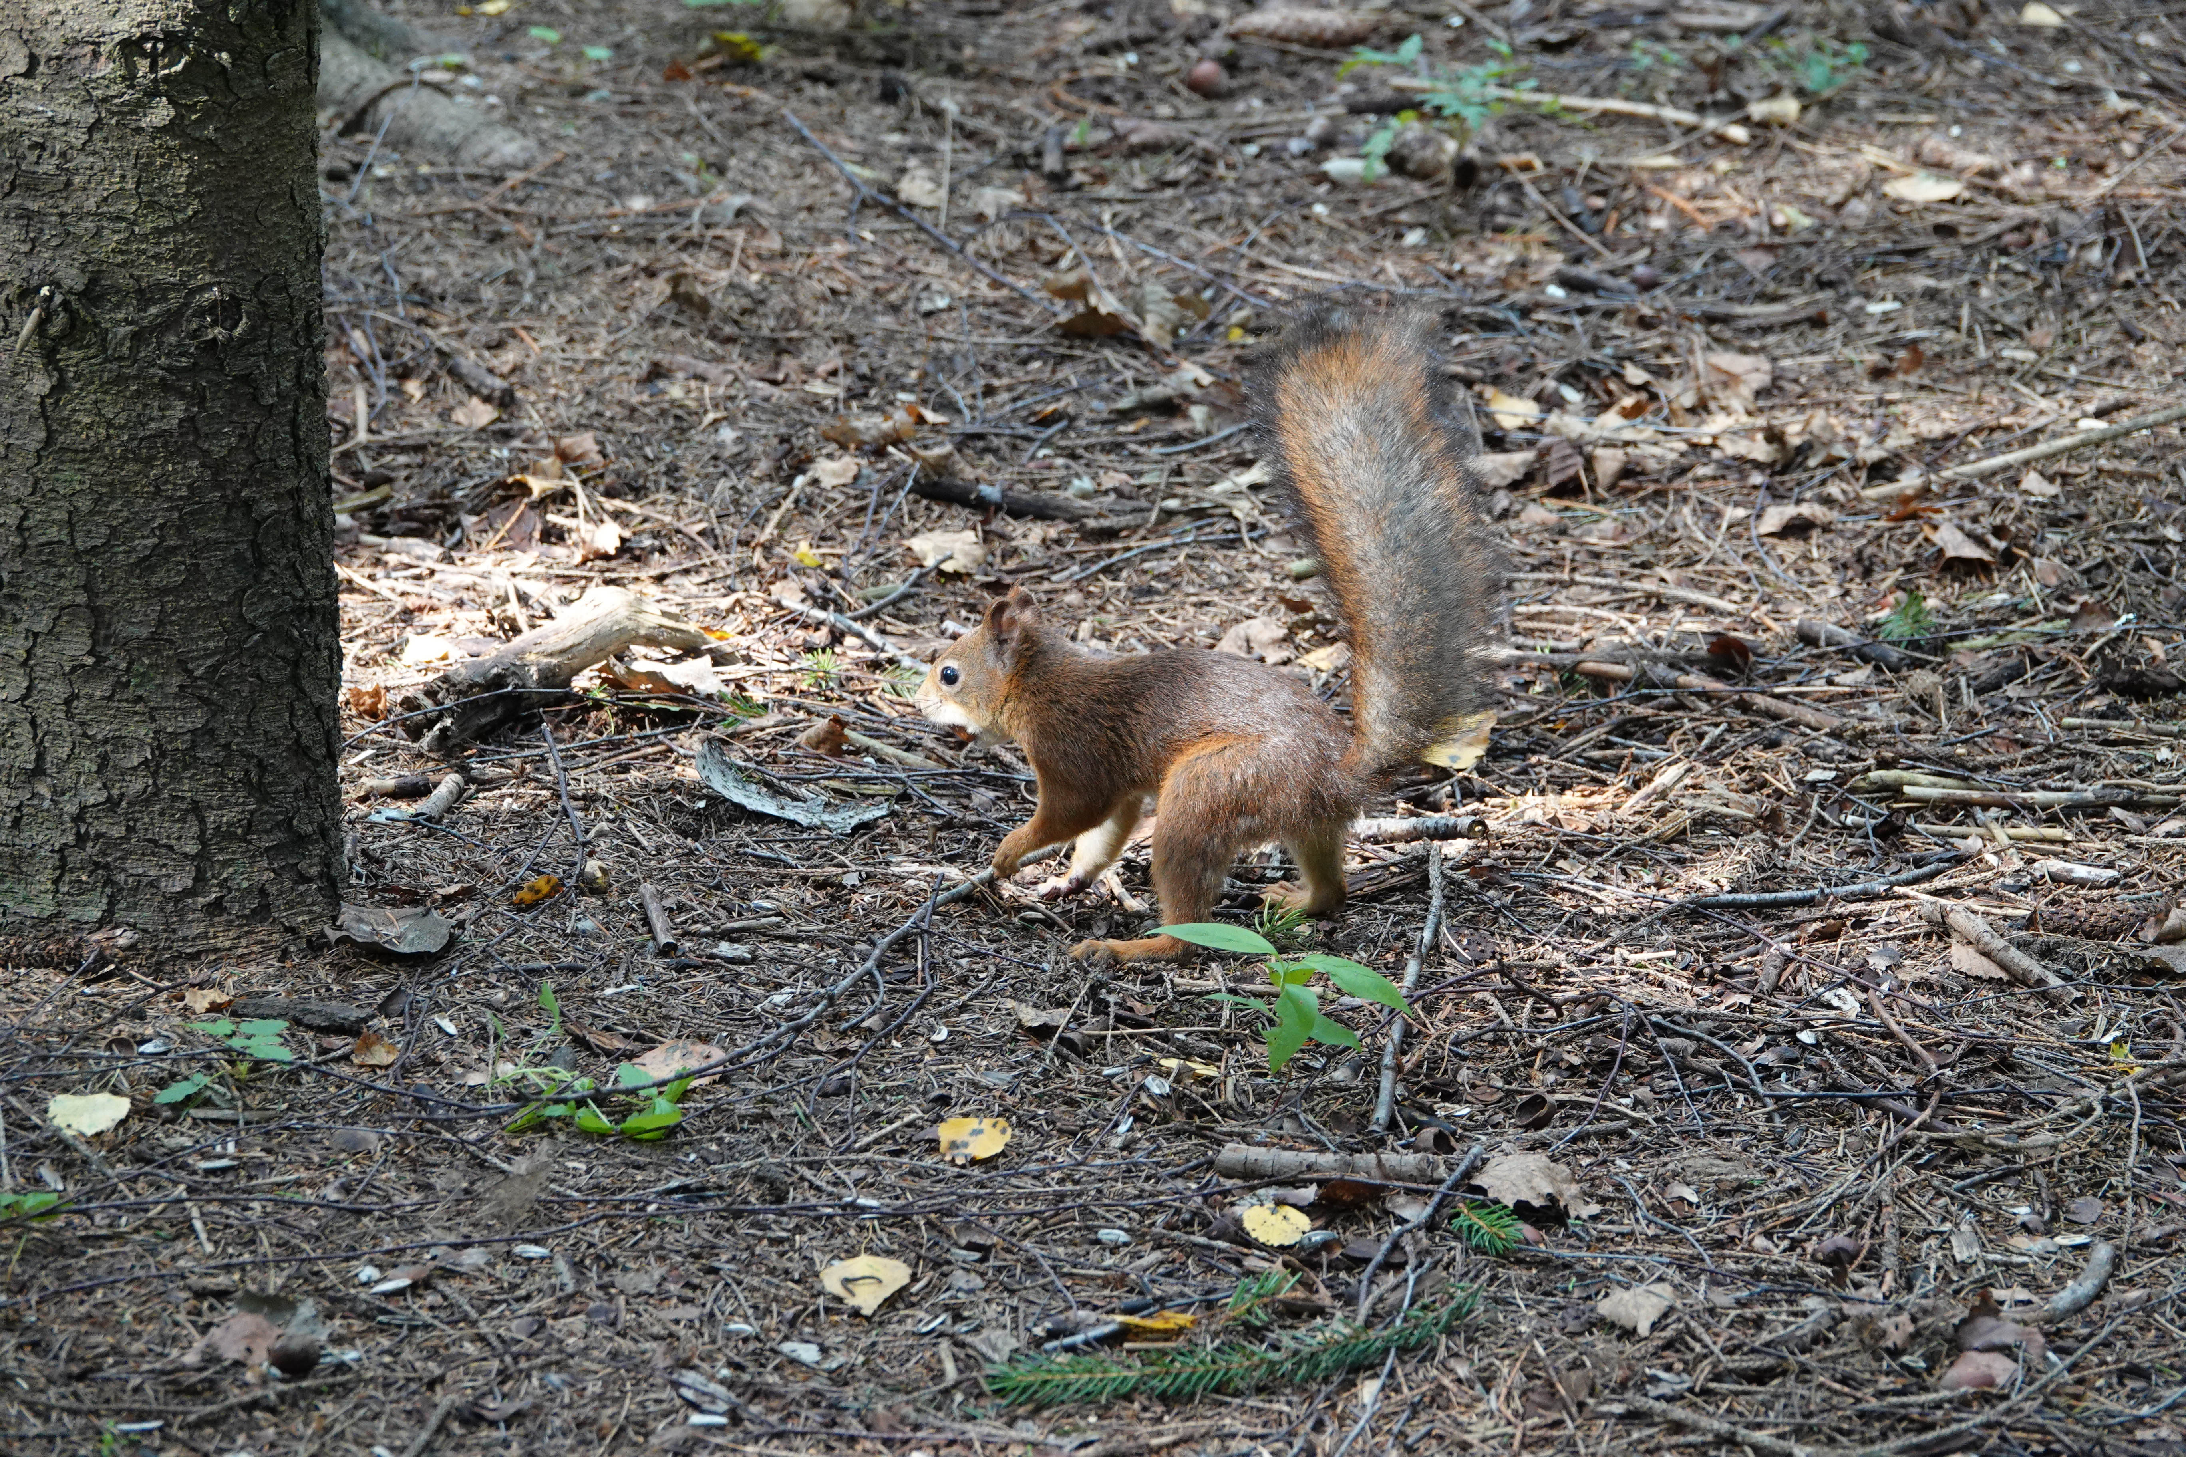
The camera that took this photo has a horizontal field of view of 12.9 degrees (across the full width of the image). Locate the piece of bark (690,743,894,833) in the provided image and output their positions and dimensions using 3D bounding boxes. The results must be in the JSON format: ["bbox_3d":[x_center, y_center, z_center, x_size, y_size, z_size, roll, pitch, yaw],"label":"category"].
[{"bbox_3d":[-0.140,0.027,4.479,0.092,0.025,0.045,9,22,23],"label":"piece of bark"}]

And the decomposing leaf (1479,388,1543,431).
[{"bbox_3d":[0.194,-0.147,4.477,0.028,0.008,0.029,0,25,0],"label":"decomposing leaf"}]

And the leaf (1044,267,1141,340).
[{"bbox_3d":[-0.001,-0.227,5.148,0.051,0.024,0.050,0,21,0],"label":"leaf"}]

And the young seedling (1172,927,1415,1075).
[{"bbox_3d":[0.085,0.122,4.146,0.104,0.068,0.078,1,22,0],"label":"young seedling"}]

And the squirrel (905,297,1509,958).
[{"bbox_3d":[0.047,-0.038,3.945,0.232,0.260,0.090,6,26,13],"label":"squirrel"}]

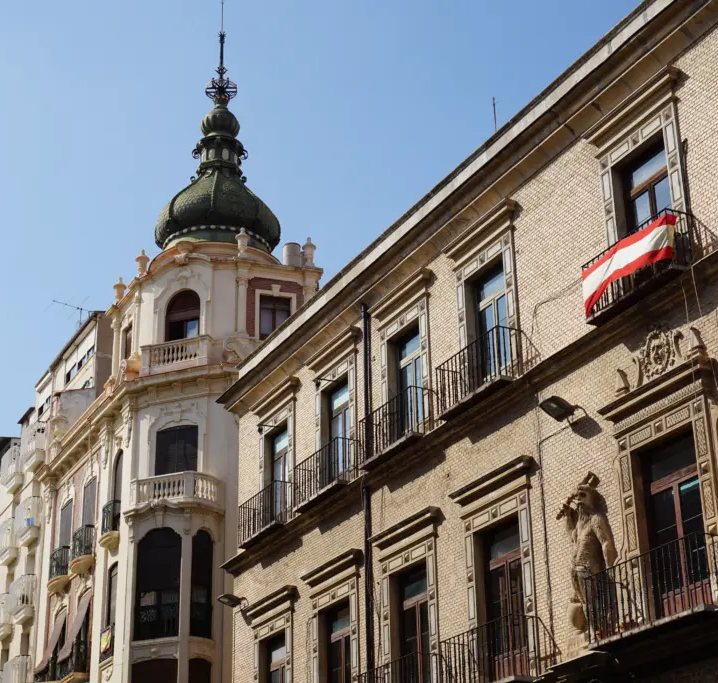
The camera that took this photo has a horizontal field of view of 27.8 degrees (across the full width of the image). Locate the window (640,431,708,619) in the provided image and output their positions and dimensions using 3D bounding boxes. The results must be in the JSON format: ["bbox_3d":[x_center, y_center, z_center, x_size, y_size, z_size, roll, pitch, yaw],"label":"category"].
[{"bbox_3d":[4.715,2.764,21.517,0.240,2.840,1.474,11,-27,-25],"label":"window"}]

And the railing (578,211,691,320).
[{"bbox_3d":[4.393,-1.130,22.849,0.520,1.009,2.162,11,-27,-25],"label":"railing"}]

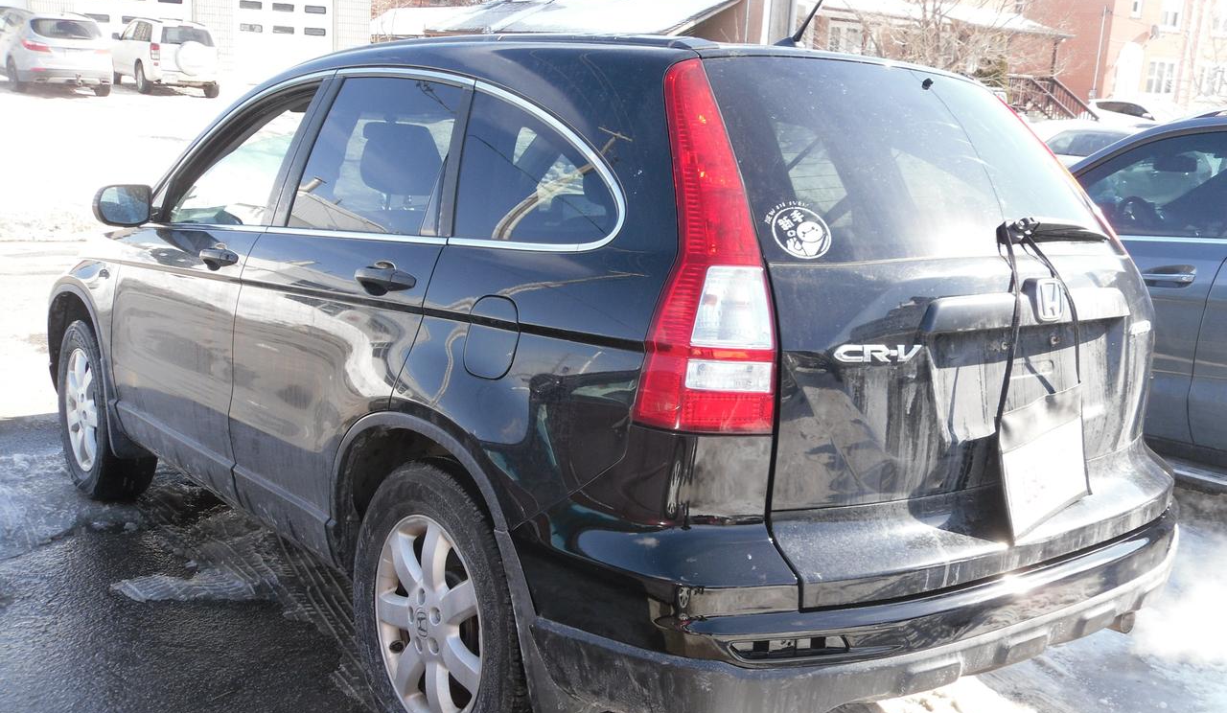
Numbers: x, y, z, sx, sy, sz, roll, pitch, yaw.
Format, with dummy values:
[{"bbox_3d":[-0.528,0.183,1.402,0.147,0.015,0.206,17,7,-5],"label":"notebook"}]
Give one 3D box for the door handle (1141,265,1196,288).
[{"bbox_3d":[1.934,-0.281,4.350,0.055,0.060,0.240,-4,11,-32],"label":"door handle"}]

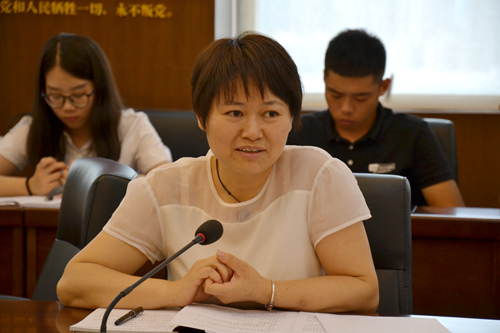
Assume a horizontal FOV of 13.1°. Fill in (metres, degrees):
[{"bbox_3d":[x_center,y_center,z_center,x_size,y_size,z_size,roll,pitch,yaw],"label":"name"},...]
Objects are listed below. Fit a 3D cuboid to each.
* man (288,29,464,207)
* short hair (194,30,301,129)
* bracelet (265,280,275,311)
[{"bbox_3d":[0.251,0.271,5.386,0.540,1.220,0.750,1,4,14],"label":"man"},{"bbox_3d":[-0.006,-0.134,3.530,0.178,0.170,0.205,-1,8,-8],"label":"short hair"},{"bbox_3d":[0.029,0.202,3.400,0.010,0.048,0.053,12,-3,-18],"label":"bracelet"}]

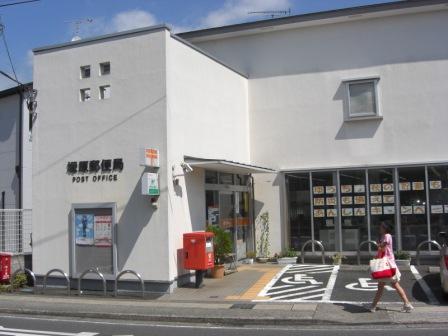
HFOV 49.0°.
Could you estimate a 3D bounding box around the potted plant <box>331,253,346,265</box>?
[{"bbox_3d":[3.294,2.610,14.150,0.450,0.360,0.380,-3,-4,19],"label":"potted plant"}]

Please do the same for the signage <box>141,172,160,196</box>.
[{"bbox_3d":[-1.625,0.365,11.009,0.143,0.499,0.509,-3,-4,23],"label":"signage"}]

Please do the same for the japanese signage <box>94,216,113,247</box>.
[{"bbox_3d":[-2.875,1.520,11.726,0.510,0.740,0.040,-3,-4,24],"label":"japanese signage"}]

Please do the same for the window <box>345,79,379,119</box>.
[{"bbox_3d":[4.145,-2.086,14.863,0.892,1.158,0.280,-3,-4,23],"label":"window"}]

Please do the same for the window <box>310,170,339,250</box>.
[{"bbox_3d":[3.110,1.332,15.030,0.831,2.434,0.100,-3,-4,16],"label":"window"}]

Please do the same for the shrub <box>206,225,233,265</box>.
[{"bbox_3d":[-0.153,1.960,12.550,0.700,1.000,0.680,-1,-4,0],"label":"shrub"}]

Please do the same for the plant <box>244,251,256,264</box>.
[{"bbox_3d":[0.819,2.748,15.194,0.380,0.420,0.320,-3,-4,16],"label":"plant"}]

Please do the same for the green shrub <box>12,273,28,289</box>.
[{"bbox_3d":[-5.135,2.839,12.410,0.380,0.380,0.360,-3,-4,23],"label":"green shrub"}]

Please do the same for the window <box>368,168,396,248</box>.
[{"bbox_3d":[4.580,1.177,14.121,0.770,2.380,0.080,-3,-4,19],"label":"window"}]

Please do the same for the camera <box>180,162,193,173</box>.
[{"bbox_3d":[-0.812,-0.011,10.700,0.260,0.130,0.120,35,-11,-8],"label":"camera"}]

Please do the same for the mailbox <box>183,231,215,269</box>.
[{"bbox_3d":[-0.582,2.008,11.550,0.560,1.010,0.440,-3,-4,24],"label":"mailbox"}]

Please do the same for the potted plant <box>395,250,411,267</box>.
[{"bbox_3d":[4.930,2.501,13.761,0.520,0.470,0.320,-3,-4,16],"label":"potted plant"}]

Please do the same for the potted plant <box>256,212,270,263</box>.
[{"bbox_3d":[1.230,2.188,15.414,0.420,1.530,0.380,-3,-4,16],"label":"potted plant"}]

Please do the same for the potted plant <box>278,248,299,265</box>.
[{"bbox_3d":[1.954,2.661,14.970,0.600,0.480,0.320,-3,-4,16],"label":"potted plant"}]

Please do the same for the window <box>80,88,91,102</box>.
[{"bbox_3d":[-3.472,-1.811,12.327,0.309,0.343,0.120,-3,-4,23],"label":"window"}]

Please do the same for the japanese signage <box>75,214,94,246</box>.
[{"bbox_3d":[-3.194,1.414,11.298,0.540,0.710,0.020,-3,-5,22],"label":"japanese signage"}]

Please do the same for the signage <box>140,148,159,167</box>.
[{"bbox_3d":[-1.565,-0.210,10.451,0.120,0.380,0.550,-3,-5,22],"label":"signage"}]

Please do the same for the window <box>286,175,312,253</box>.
[{"bbox_3d":[2.312,1.324,14.894,0.760,2.400,0.080,-3,-4,19],"label":"window"}]

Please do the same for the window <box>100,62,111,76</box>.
[{"bbox_3d":[-2.848,-2.395,11.975,0.300,0.330,0.120,-3,-4,24],"label":"window"}]

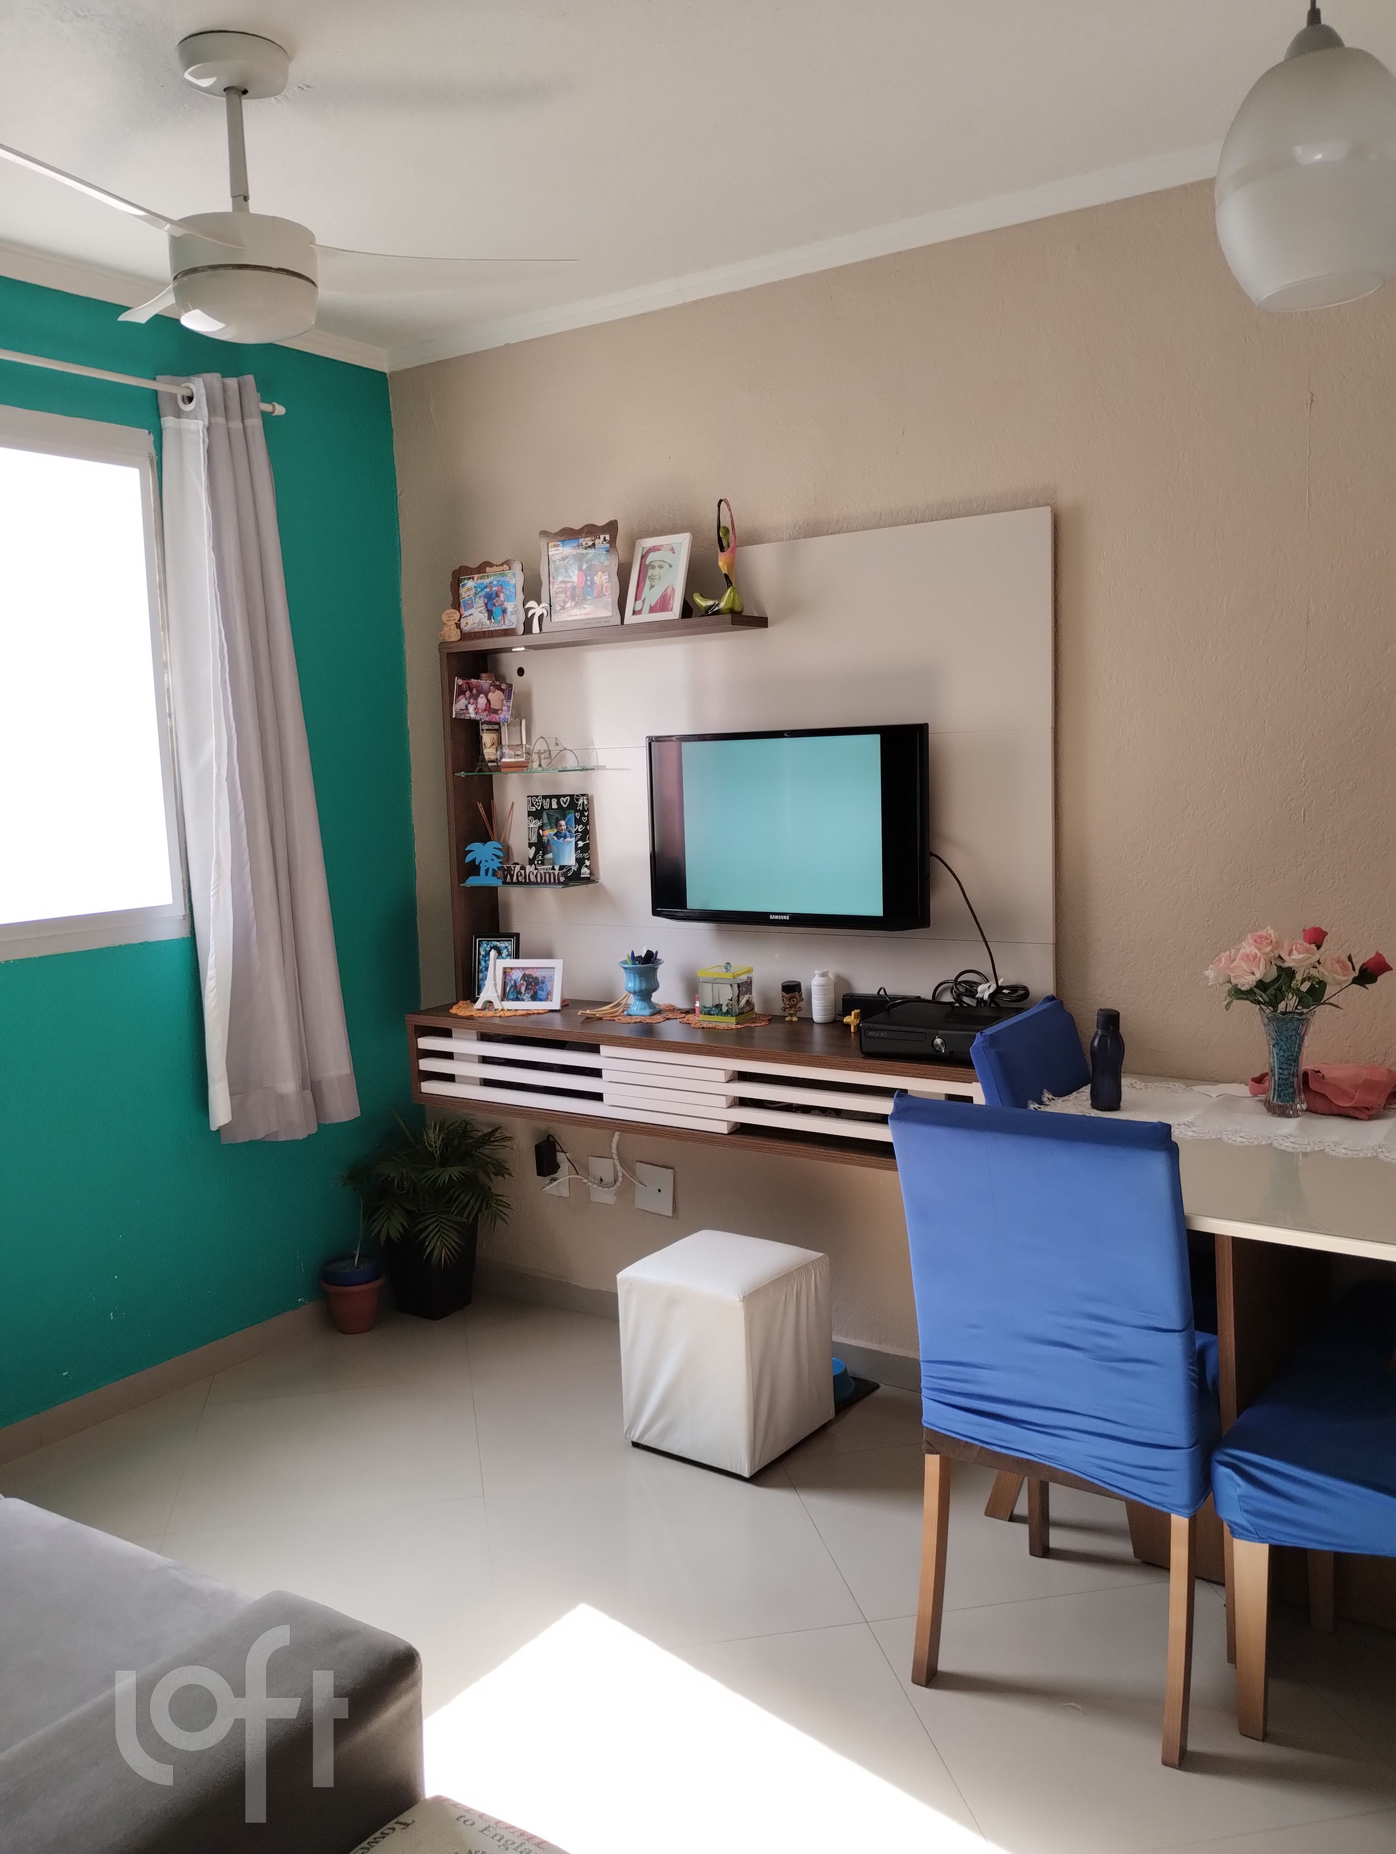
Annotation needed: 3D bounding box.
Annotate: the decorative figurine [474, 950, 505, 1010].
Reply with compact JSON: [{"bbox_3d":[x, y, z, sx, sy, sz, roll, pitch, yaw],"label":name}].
[{"bbox_3d":[-0.517,0.130,3.714,0.074,0.148,0.020,2,8,34],"label":"decorative figurine"}]

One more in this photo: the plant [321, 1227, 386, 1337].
[{"bbox_3d":[-0.895,0.903,3.897,0.160,0.282,0.160,-2,6,0],"label":"plant"}]

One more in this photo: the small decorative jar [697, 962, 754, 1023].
[{"bbox_3d":[0.067,0.145,3.467,0.107,0.135,0.110,2,8,34],"label":"small decorative jar"}]

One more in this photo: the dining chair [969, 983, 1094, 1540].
[{"bbox_3d":[0.831,0.641,2.817,0.510,0.950,0.430,2,8,34],"label":"dining chair"}]

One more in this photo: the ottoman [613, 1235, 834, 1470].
[{"bbox_3d":[0.063,0.903,3.218,0.322,0.377,0.332,3,8,35],"label":"ottoman"}]

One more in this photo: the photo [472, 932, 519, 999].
[{"bbox_3d":[-0.513,0.105,3.837,0.120,0.173,0.022,0,-3,14],"label":"photo"}]

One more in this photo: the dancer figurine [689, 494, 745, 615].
[{"bbox_3d":[0.046,-0.814,3.341,0.120,0.255,0.070,1,7,26],"label":"dancer figurine"}]

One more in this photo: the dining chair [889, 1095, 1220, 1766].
[{"bbox_3d":[0.610,0.702,2.356,0.425,0.936,0.565,3,8,34],"label":"dining chair"}]

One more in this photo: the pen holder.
[{"bbox_3d":[-0.136,0.144,3.592,0.105,0.122,0.105,-2,6,0],"label":"pen holder"}]

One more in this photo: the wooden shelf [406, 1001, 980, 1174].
[{"bbox_3d":[0.029,0.333,3.406,1.530,0.220,0.360,3,8,34],"label":"wooden shelf"}]

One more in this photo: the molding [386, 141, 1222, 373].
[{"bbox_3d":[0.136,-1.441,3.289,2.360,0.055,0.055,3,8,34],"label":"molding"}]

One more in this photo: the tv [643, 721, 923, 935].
[{"bbox_3d":[0.206,-0.224,3.359,0.713,0.423,0.070,2,8,34],"label":"tv"}]

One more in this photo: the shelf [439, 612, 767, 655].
[{"bbox_3d":[-0.243,-0.689,3.572,0.866,0.023,0.152,2,8,34],"label":"shelf"}]

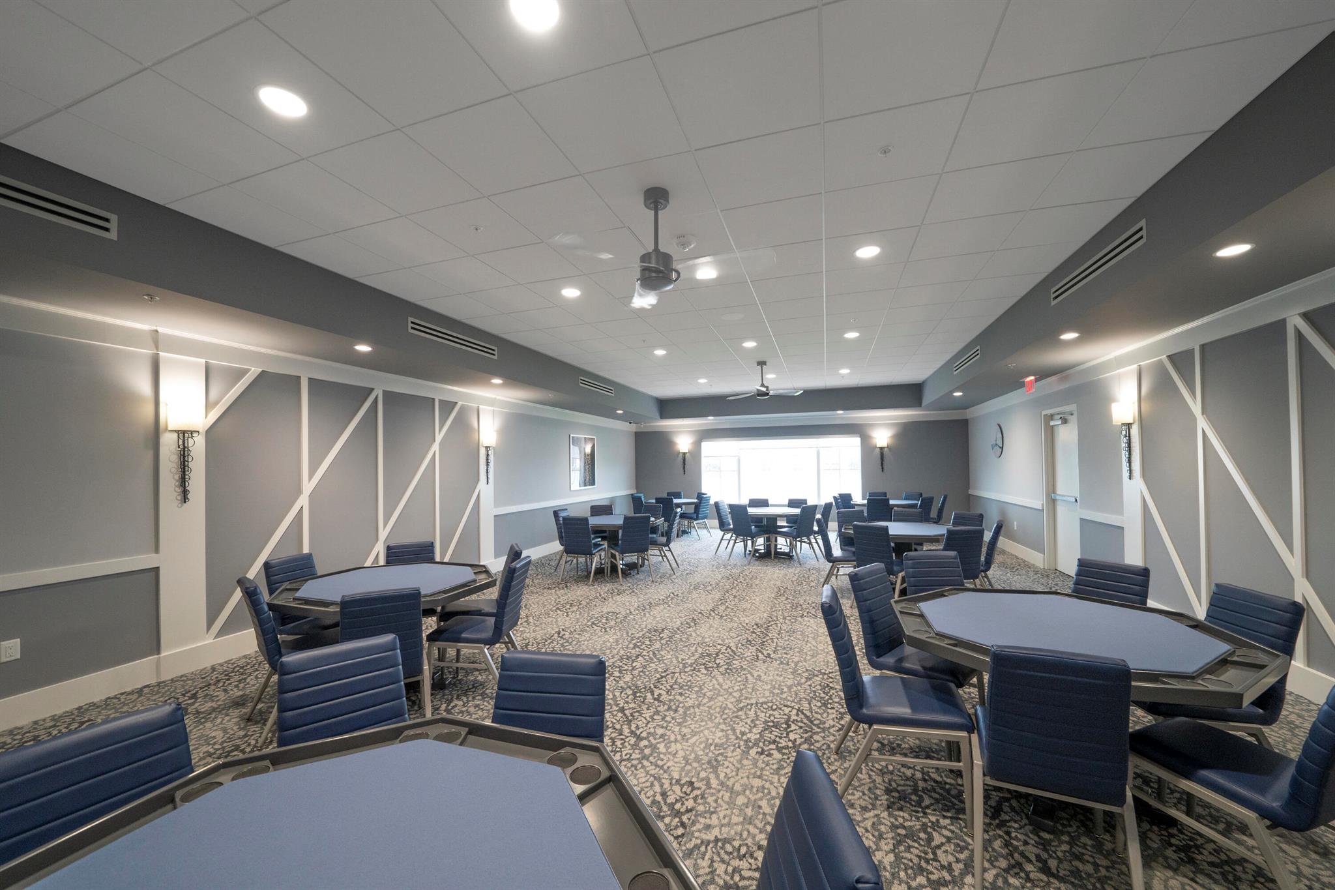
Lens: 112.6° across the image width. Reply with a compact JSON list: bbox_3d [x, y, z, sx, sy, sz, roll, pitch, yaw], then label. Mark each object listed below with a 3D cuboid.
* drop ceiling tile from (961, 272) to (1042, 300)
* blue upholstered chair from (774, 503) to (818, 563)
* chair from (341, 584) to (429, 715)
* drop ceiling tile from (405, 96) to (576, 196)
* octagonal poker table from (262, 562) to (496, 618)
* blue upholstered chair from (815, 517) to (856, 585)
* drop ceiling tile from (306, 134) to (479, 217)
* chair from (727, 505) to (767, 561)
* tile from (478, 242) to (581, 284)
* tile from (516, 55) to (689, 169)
[{"bbox_3d":[3.004,-1.427,4.014,0.582,0.025,0.580,-2,-2,20],"label":"drop ceiling tile"},{"bbox_3d":[2.043,1.400,7.131,0.410,0.880,0.600,2,-3,-39],"label":"blue upholstered chair"},{"bbox_3d":[-1.570,1.227,2.582,0.395,0.880,0.600,1,-2,-20],"label":"chair"},{"bbox_3d":[-0.848,-1.459,2.215,0.615,0.020,0.585,-1,-2,20],"label":"drop ceiling tile"},{"bbox_3d":[-1.764,1.273,2.902,1.220,0.760,1.200,-1,-2,20],"label":"octagonal poker table"},{"bbox_3d":[2.242,1.339,5.686,0.600,0.880,0.410,-1,-2,26],"label":"blue upholstered chair"},{"bbox_3d":[-1.484,-1.489,2.505,0.605,0.020,0.605,-1,-2,19],"label":"drop ceiling tile"},{"bbox_3d":[1.269,1.367,6.940,0.550,0.860,0.445,0,-2,-39],"label":"chair"},{"bbox_3d":[-1.048,-1.404,3.452,0.610,0.025,0.580,-2,-2,20],"label":"tile"},{"bbox_3d":[-0.265,-1.482,2.047,0.600,0.020,0.600,-1,-3,18],"label":"tile"}]

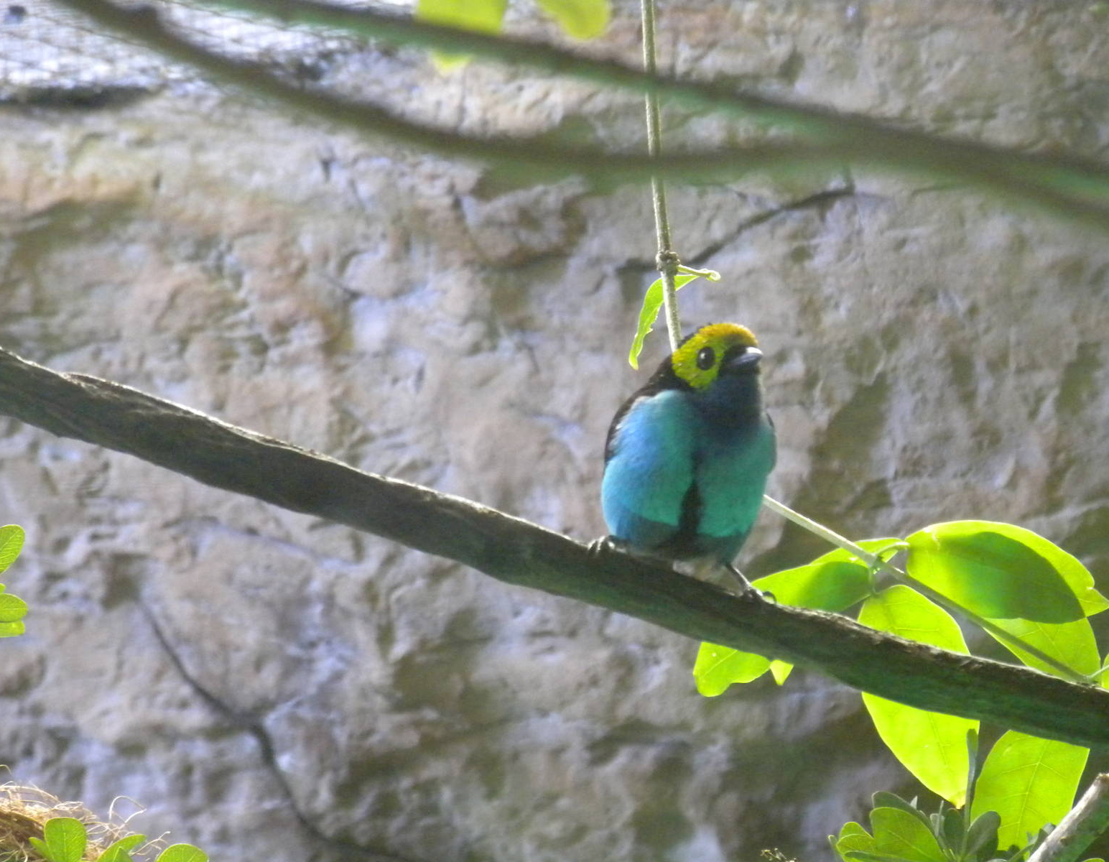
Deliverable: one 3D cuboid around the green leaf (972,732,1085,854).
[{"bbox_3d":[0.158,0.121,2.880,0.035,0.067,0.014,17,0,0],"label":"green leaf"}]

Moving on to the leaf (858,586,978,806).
[{"bbox_3d":[0.121,0.088,2.880,0.039,0.077,0.016,-20,0,0],"label":"leaf"}]

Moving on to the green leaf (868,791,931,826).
[{"bbox_3d":[0.116,0.127,2.850,0.030,0.013,0.010,41,0,0],"label":"green leaf"}]

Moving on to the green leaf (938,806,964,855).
[{"bbox_3d":[0.132,0.132,2.850,0.009,0.018,0.007,6,0,0],"label":"green leaf"}]

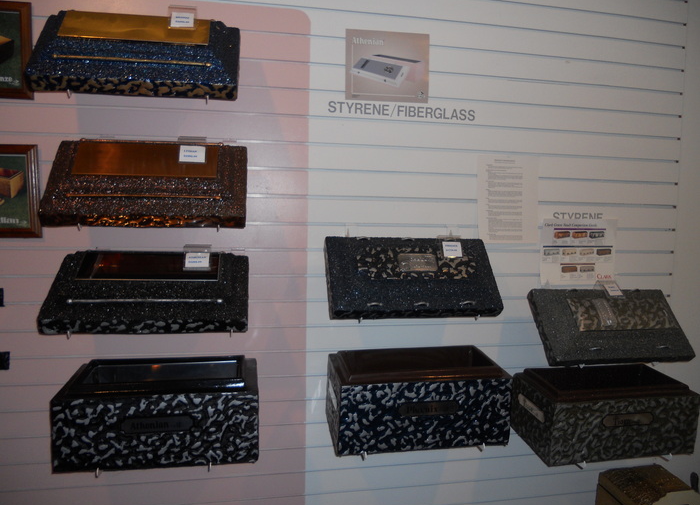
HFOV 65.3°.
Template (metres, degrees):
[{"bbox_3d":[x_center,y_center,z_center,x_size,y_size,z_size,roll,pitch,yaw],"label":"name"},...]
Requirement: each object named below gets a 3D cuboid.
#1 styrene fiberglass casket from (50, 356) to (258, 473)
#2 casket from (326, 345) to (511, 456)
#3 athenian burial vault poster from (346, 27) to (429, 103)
[{"bbox_3d":[-0.485,0.407,1.443,0.472,0.200,0.275,1,6,-11],"label":"styrene fiberglass casket"},{"bbox_3d":[0.189,0.417,1.589,0.478,0.206,0.255,0,8,-10],"label":"casket"},{"bbox_3d":[0.113,-0.552,1.622,0.255,0.203,0.010,0,5,-12],"label":"athenian burial vault poster"}]

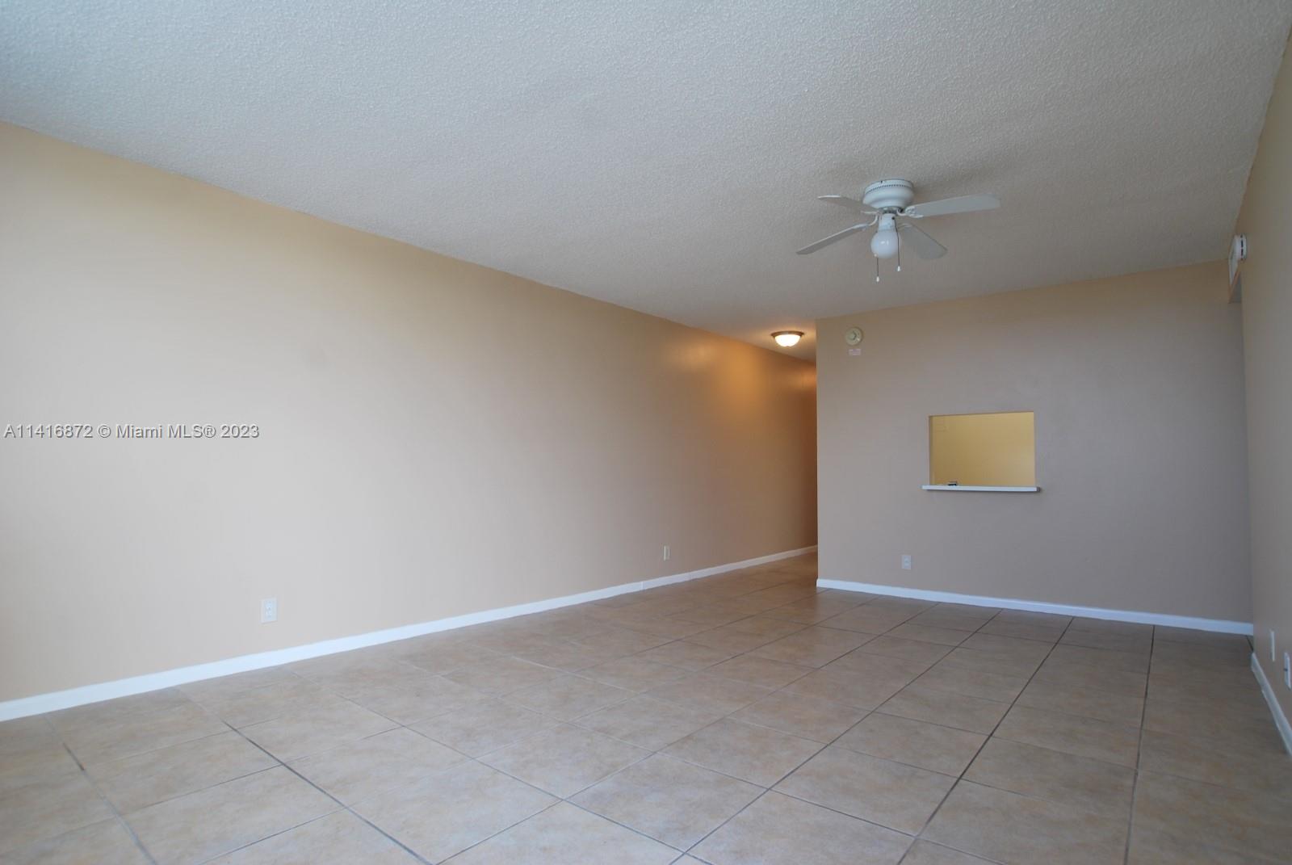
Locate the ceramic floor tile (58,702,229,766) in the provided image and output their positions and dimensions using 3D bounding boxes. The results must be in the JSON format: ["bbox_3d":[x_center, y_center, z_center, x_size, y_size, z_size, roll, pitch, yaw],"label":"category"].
[{"bbox_3d":[-1.930,1.171,2.514,0.450,0.010,0.450,-3,-6,39],"label":"ceramic floor tile"}]

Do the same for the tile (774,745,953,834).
[{"bbox_3d":[0.705,1.133,2.078,0.447,0.010,0.447,-4,-6,39],"label":"tile"}]

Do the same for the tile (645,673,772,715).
[{"bbox_3d":[0.296,1.214,3.016,0.450,0.010,0.450,-3,-6,39],"label":"tile"}]

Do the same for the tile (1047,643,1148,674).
[{"bbox_3d":[2.485,1.242,3.538,0.447,0.010,0.447,-4,-6,39],"label":"tile"}]

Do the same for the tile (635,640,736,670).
[{"bbox_3d":[0.233,1.259,3.653,0.451,0.011,0.451,-4,-6,39],"label":"tile"}]

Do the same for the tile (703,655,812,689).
[{"bbox_3d":[0.577,1.229,3.346,0.447,0.010,0.447,-4,-6,39],"label":"tile"}]

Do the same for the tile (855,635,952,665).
[{"bbox_3d":[1.523,1.276,3.800,0.450,0.010,0.450,-3,-6,39],"label":"tile"}]

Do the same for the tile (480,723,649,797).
[{"bbox_3d":[-0.281,1.150,2.299,0.447,0.010,0.447,-4,-6,39],"label":"tile"}]

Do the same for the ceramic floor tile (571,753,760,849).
[{"bbox_3d":[0.069,1.129,2.014,0.447,0.010,0.447,-4,-6,39],"label":"ceramic floor tile"}]

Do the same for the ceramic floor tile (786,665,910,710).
[{"bbox_3d":[0.927,1.207,3.061,0.447,0.010,0.447,-4,-6,39],"label":"ceramic floor tile"}]

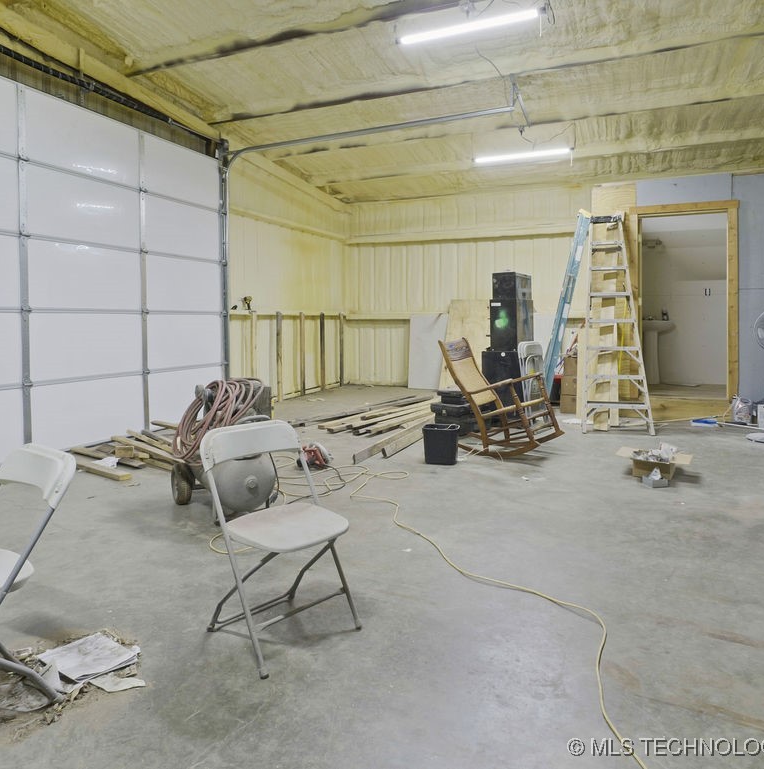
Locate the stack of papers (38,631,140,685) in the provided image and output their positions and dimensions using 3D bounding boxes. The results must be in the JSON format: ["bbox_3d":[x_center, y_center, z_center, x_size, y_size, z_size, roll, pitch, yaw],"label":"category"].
[{"bbox_3d":[-0.993,0.919,1.800,0.235,0.040,0.195,4,7,38],"label":"stack of papers"}]

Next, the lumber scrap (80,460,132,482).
[{"bbox_3d":[-2.132,0.641,4.023,0.680,0.040,0.090,3,6,32],"label":"lumber scrap"}]

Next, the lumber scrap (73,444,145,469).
[{"bbox_3d":[-2.255,0.594,4.420,0.860,0.035,0.120,3,6,31],"label":"lumber scrap"}]

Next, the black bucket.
[{"bbox_3d":[0.485,0.485,4.345,0.290,0.300,0.205,1,6,9],"label":"black bucket"}]

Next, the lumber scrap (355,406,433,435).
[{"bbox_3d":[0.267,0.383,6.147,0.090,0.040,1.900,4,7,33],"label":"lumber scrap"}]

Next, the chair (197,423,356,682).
[{"bbox_3d":[-0.362,0.554,2.030,0.460,0.770,0.440,5,8,45],"label":"chair"}]

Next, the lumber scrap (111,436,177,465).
[{"bbox_3d":[-2.030,0.543,4.580,1.300,0.045,0.090,5,7,40],"label":"lumber scrap"}]

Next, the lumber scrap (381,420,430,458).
[{"bbox_3d":[0.300,0.505,5.050,0.045,0.090,1.350,3,6,25],"label":"lumber scrap"}]

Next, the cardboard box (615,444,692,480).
[{"bbox_3d":[2.097,0.604,4.100,0.500,0.140,0.300,4,7,33],"label":"cardboard box"}]

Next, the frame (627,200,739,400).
[{"bbox_3d":[3.435,-0.945,6.145,1.090,2.190,0.130,2,6,23],"label":"frame"}]

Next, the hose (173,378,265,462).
[{"bbox_3d":[-1.105,0.240,3.600,0.560,0.510,0.420,-2,6,-17],"label":"hose"}]

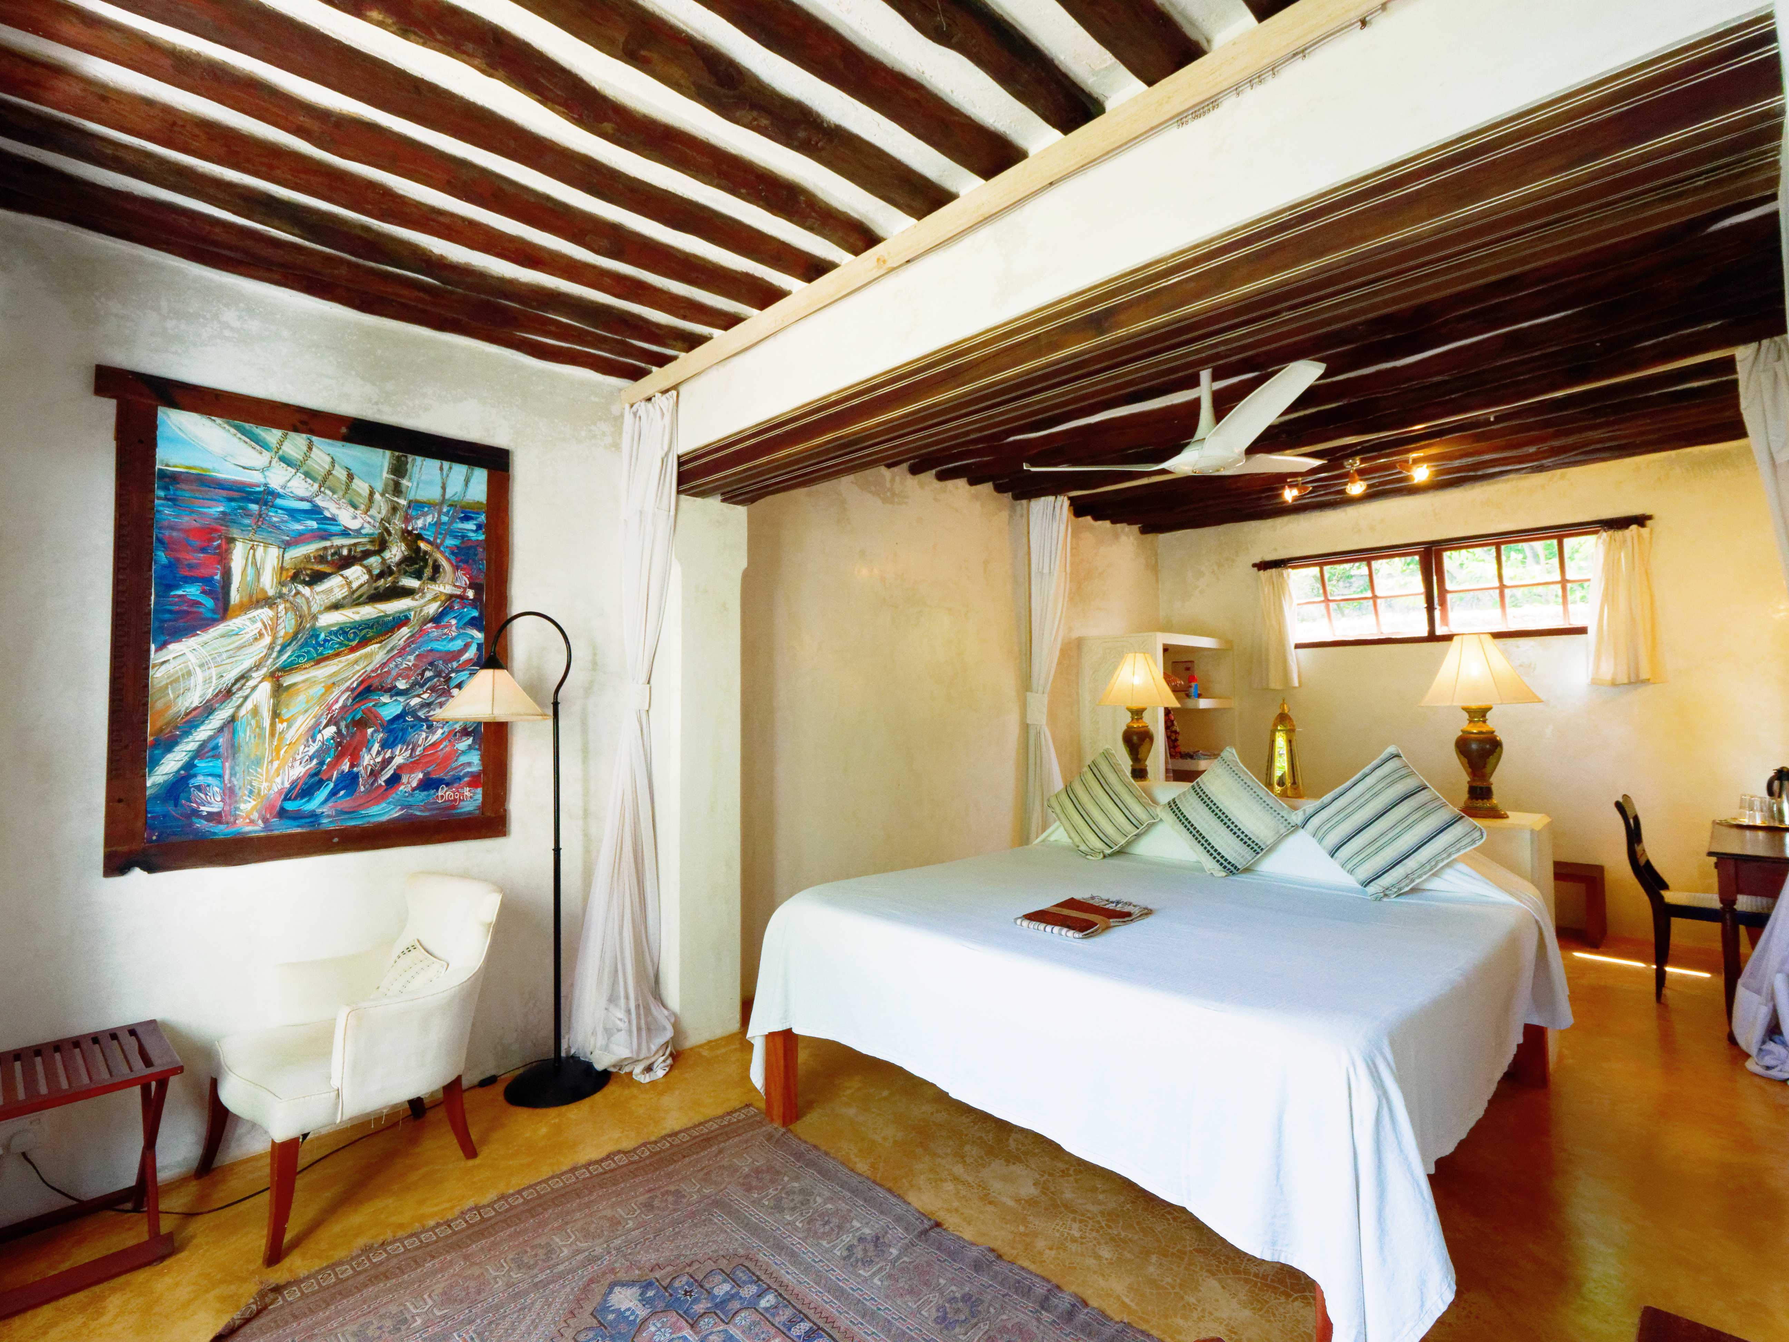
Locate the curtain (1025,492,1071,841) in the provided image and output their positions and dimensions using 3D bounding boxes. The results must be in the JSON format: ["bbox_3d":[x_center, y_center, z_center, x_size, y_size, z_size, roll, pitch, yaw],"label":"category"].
[{"bbox_3d":[0.911,0.225,4.882,0.380,2.520,0.220,-2,-3,45],"label":"curtain"}]

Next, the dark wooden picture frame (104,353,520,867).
[{"bbox_3d":[-1.786,-0.121,2.619,0.050,1.400,1.080,-2,-3,45],"label":"dark wooden picture frame"}]

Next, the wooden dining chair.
[{"bbox_3d":[3.532,0.991,3.611,0.530,0.870,0.440,-2,-3,42],"label":"wooden dining chair"}]

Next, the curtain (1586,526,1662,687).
[{"bbox_3d":[3.920,-0.343,4.464,0.310,0.850,0.100,-2,-3,45],"label":"curtain"}]

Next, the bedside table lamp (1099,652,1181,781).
[{"bbox_3d":[1.265,0.249,4.244,0.390,0.700,0.390,-2,-3,45],"label":"bedside table lamp"}]

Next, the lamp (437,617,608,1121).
[{"bbox_3d":[-1.274,0.611,2.824,0.550,1.630,0.370,1,-2,-31],"label":"lamp"}]

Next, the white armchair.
[{"bbox_3d":[-1.495,1.020,2.327,0.610,0.790,0.660,-2,-3,39],"label":"white armchair"}]

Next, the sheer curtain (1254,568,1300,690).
[{"bbox_3d":[2.640,-0.291,5.742,0.300,0.850,0.100,-2,-3,45],"label":"sheer curtain"}]

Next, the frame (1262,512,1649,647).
[{"bbox_3d":[3.297,-0.481,5.119,2.060,0.600,0.120,-2,-3,45],"label":"frame"}]

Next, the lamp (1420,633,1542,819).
[{"bbox_3d":[2.283,0.208,3.227,0.390,0.700,0.390,-2,-3,45],"label":"lamp"}]

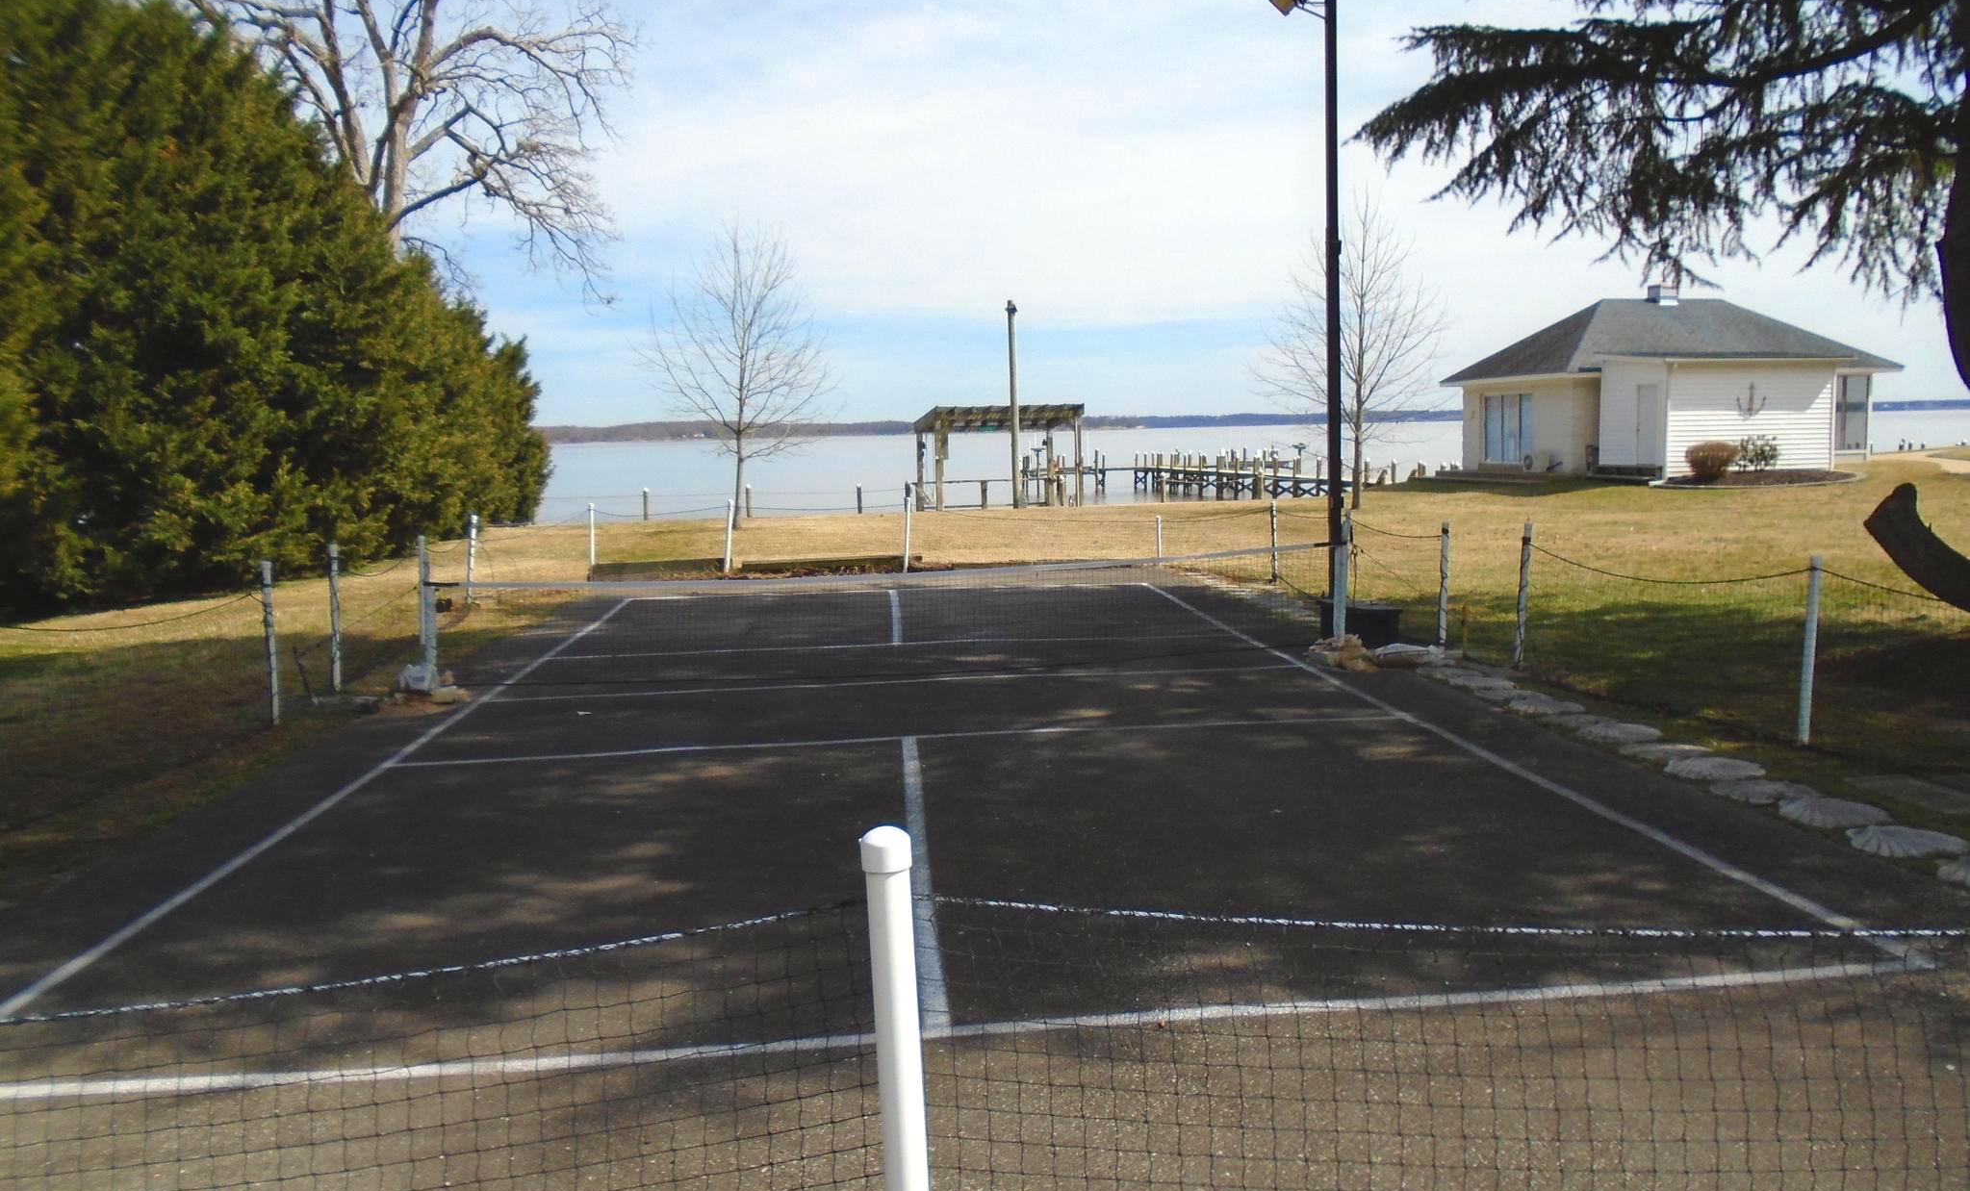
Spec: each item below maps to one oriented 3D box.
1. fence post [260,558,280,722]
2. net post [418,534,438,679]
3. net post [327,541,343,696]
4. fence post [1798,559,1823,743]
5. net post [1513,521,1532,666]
[{"bbox_3d":[-4.763,0.322,9.888,0.060,1.112,0.060,-2,6,-5],"label":"fence post"},{"bbox_3d":[-4.075,0.202,10.887,0.085,1.142,0.085,-2,6,-5],"label":"net post"},{"bbox_3d":[-4.925,0.179,11.237,0.060,1.144,0.060,-2,6,-5],"label":"net post"},{"bbox_3d":[4.376,0.293,7.844,0.060,1.006,0.060,-2,6,-5],"label":"fence post"},{"bbox_3d":[3.917,0.003,10.741,0.060,1.069,0.060,-2,6,-5],"label":"net post"}]

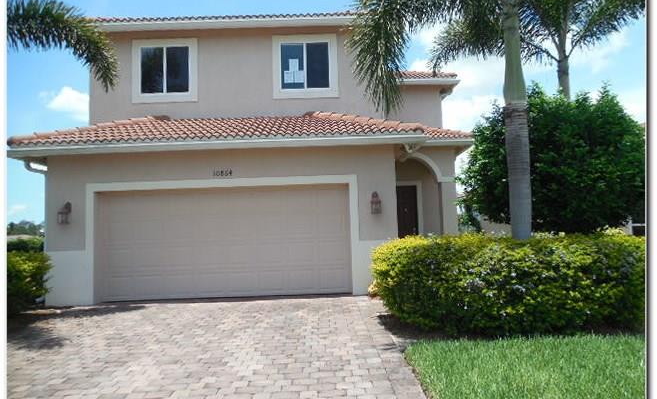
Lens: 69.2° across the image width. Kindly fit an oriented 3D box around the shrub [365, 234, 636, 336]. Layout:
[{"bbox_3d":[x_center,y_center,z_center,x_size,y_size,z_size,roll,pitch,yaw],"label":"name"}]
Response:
[{"bbox_3d":[2.506,1.100,6.660,3.700,1.190,1.600,-2,-4,-1],"label":"shrub"}]

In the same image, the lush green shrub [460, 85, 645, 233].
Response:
[{"bbox_3d":[4.165,-0.177,9.029,3.650,3.850,3.300,-2,-4,-1],"label":"lush green shrub"}]

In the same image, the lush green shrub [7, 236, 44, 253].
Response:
[{"bbox_3d":[-8.364,1.838,13.973,2.100,1.450,1.700,-2,-4,-1],"label":"lush green shrub"}]

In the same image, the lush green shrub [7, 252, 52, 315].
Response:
[{"bbox_3d":[-5.784,1.472,8.509,1.450,1.100,1.400,-2,-4,-1],"label":"lush green shrub"}]

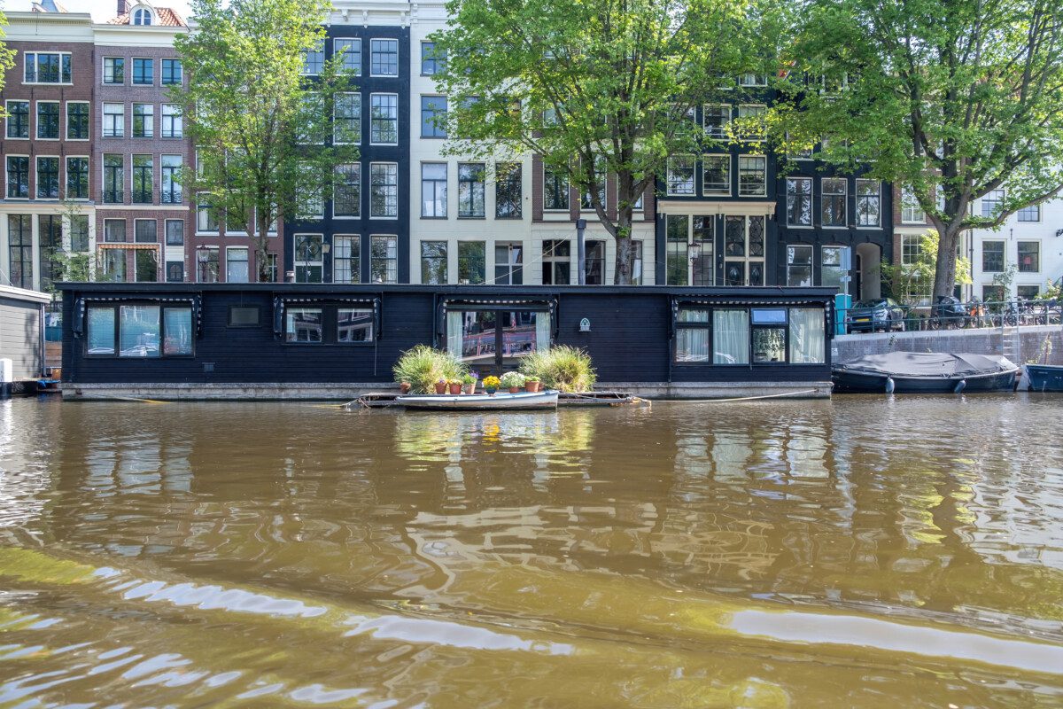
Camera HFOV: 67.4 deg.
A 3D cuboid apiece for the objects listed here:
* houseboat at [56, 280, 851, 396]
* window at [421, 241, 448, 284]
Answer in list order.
[{"bbox_3d":[-2.129,-0.334,24.118,21.127,3.108,5.100,0,0,-4],"label":"houseboat"},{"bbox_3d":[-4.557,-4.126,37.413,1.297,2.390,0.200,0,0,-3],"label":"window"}]

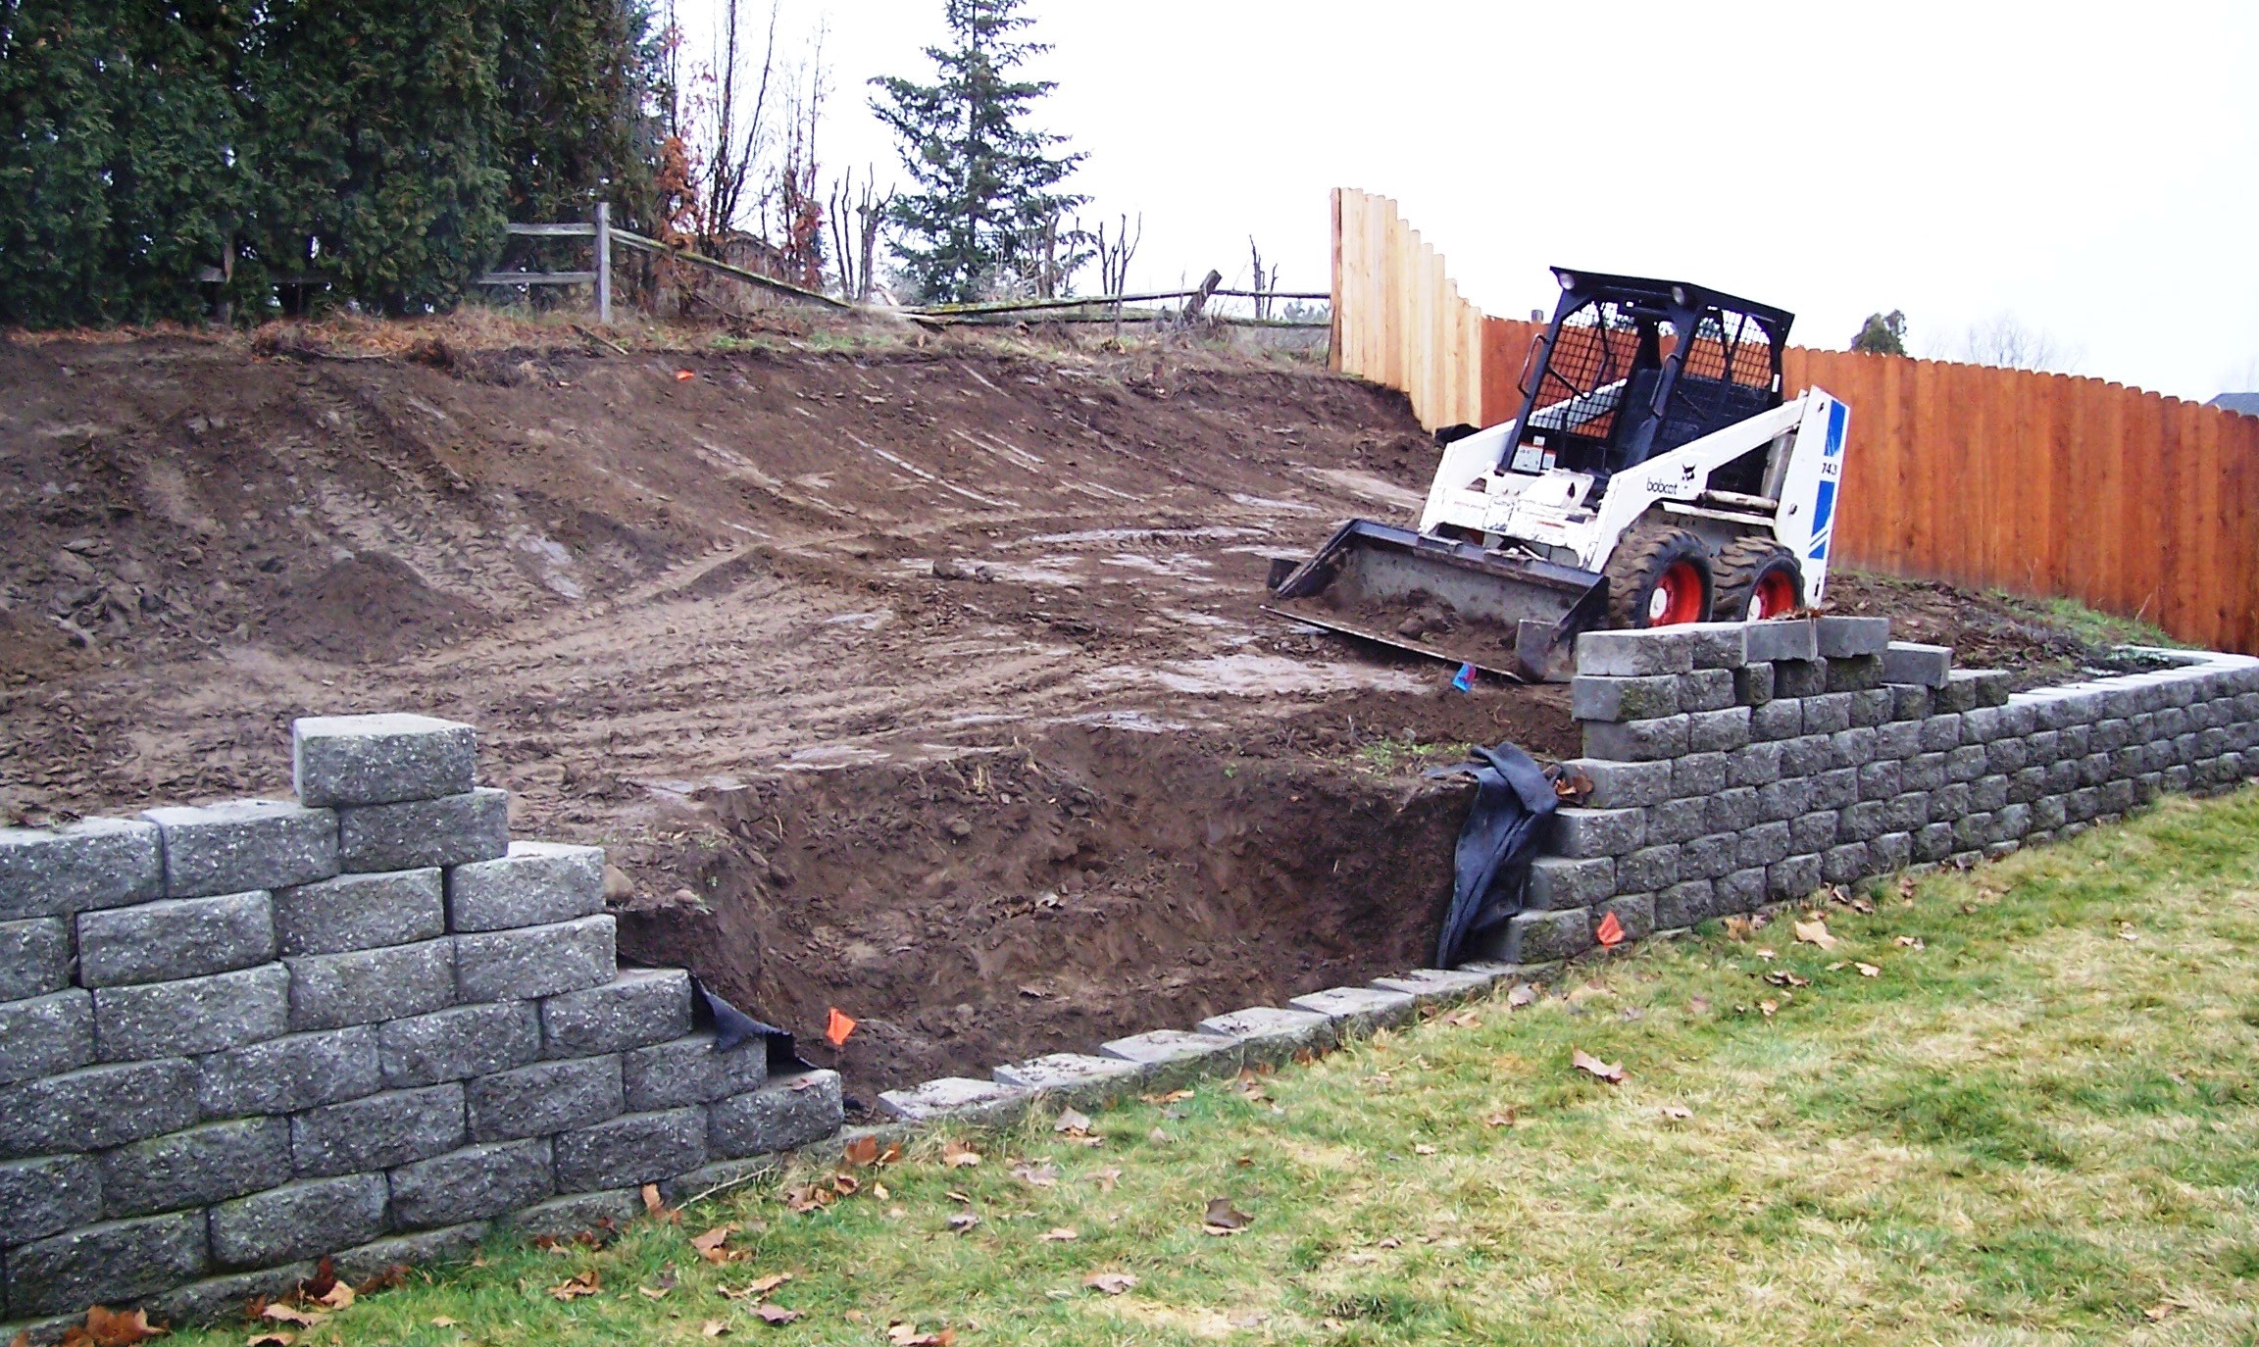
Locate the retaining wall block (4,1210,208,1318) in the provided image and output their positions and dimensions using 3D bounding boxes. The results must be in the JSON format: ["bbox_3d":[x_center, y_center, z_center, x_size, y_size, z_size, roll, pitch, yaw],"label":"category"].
[{"bbox_3d":[-2.653,1.460,5.684,0.465,0.195,0.300,-4,8,-39],"label":"retaining wall block"}]

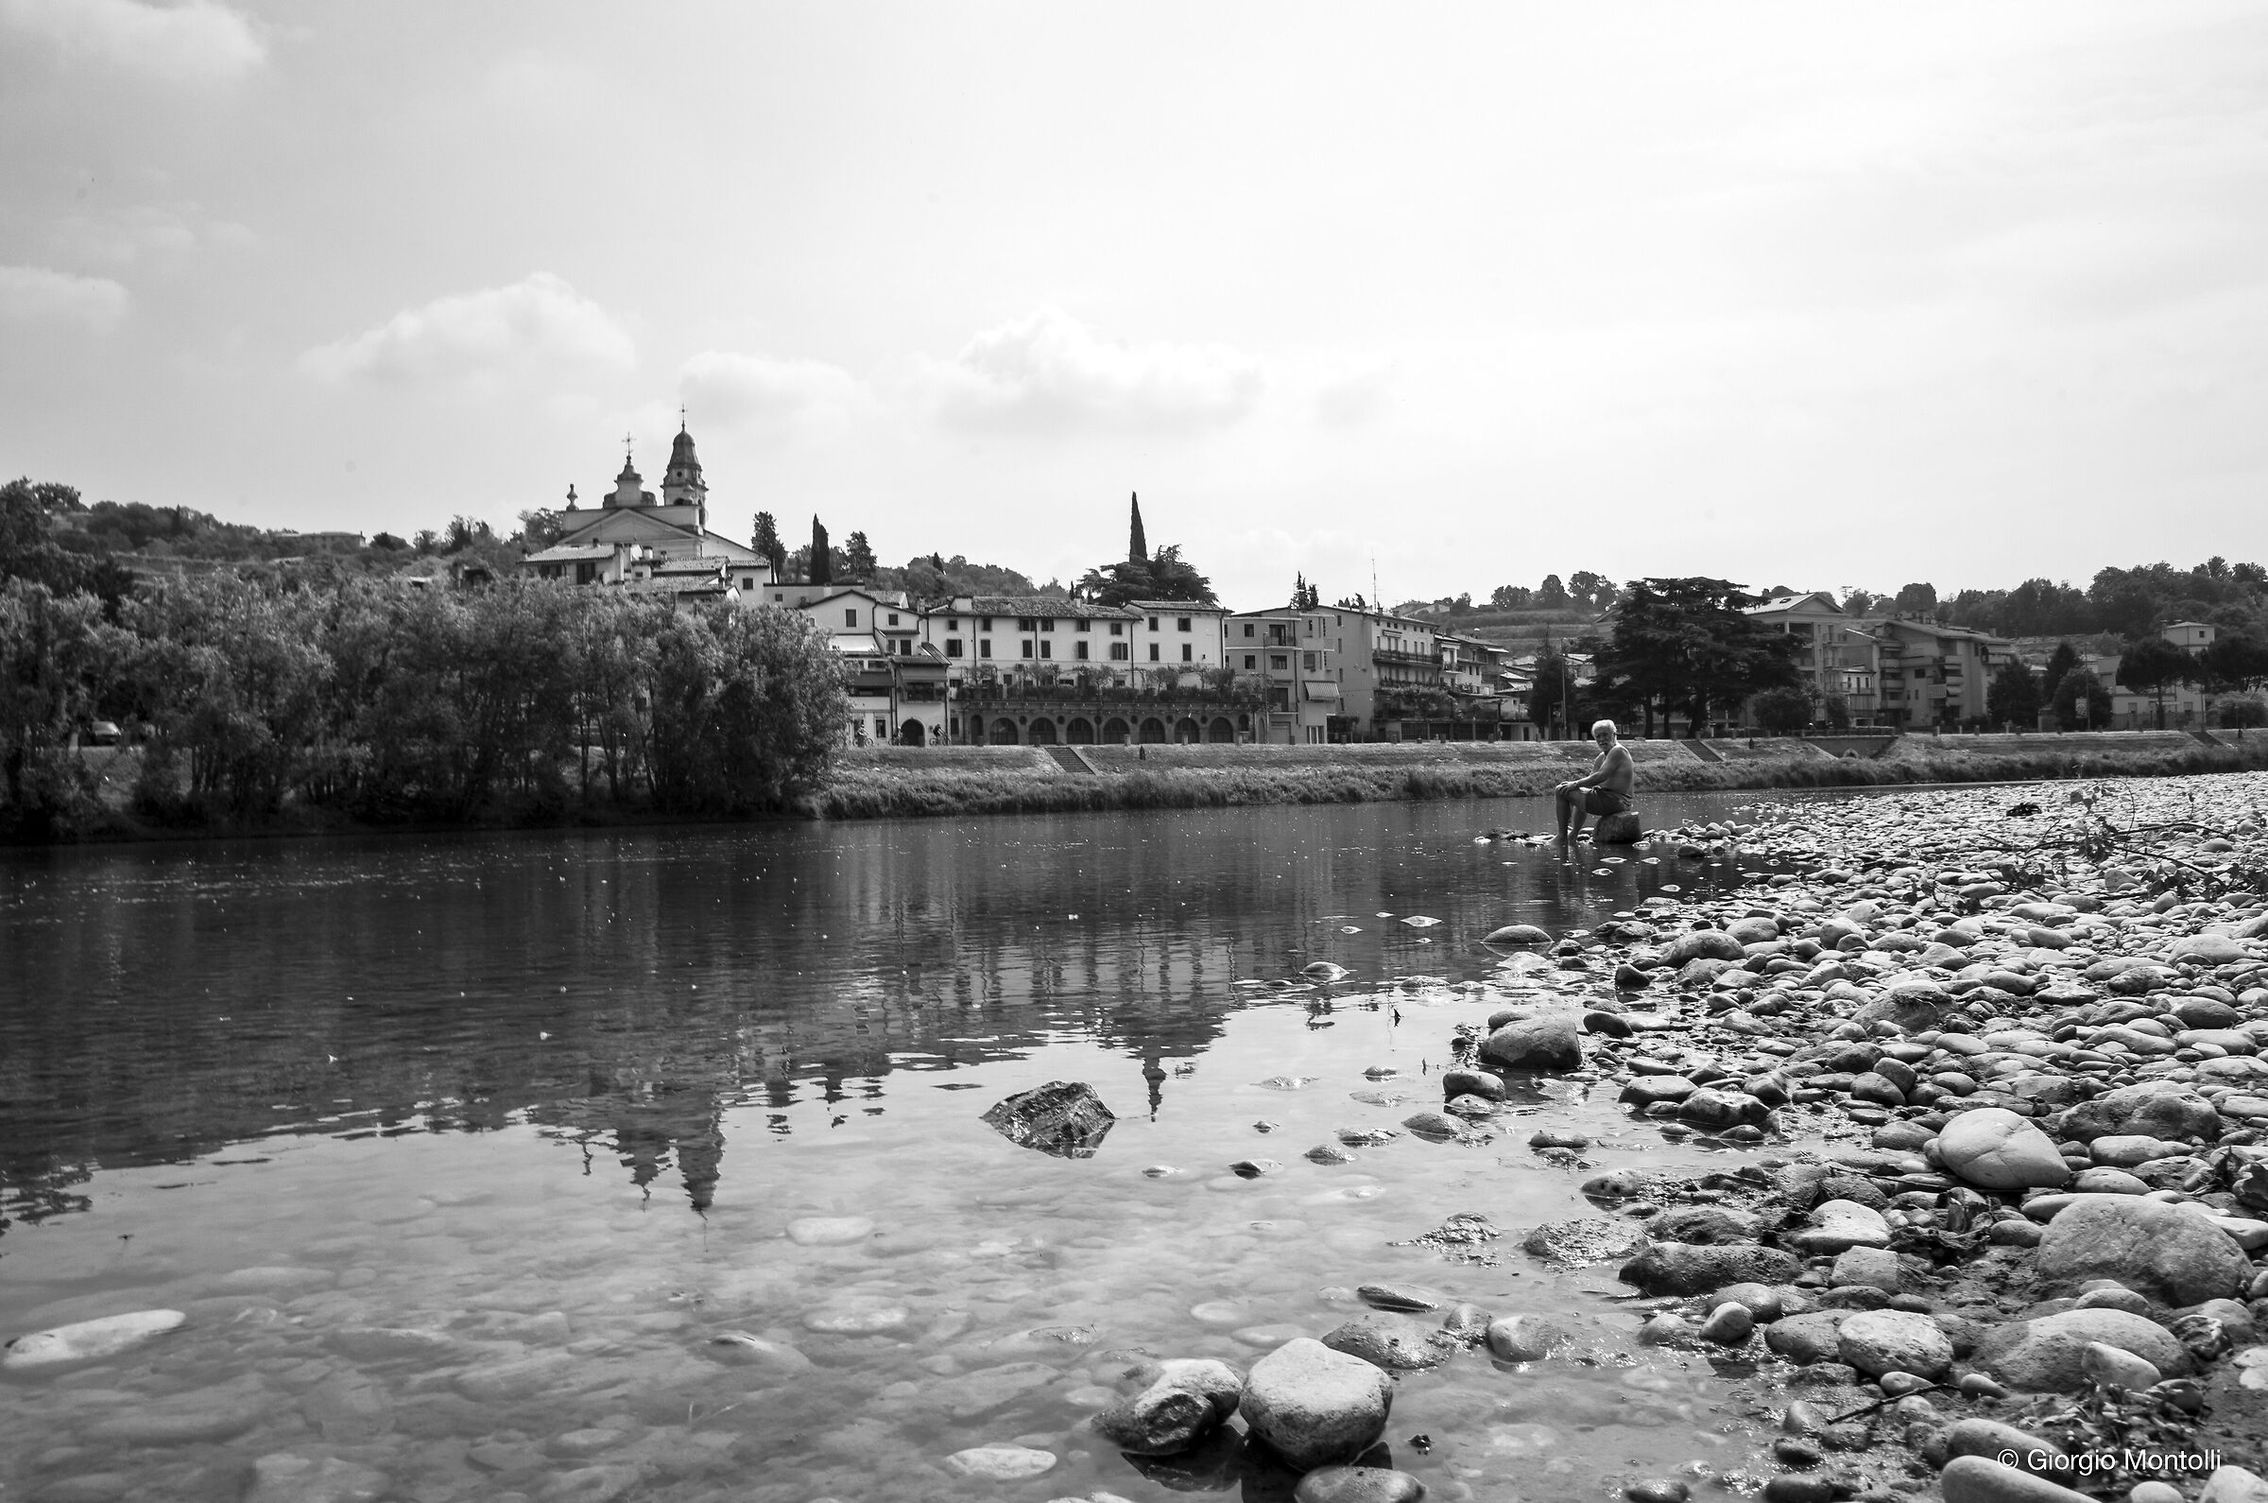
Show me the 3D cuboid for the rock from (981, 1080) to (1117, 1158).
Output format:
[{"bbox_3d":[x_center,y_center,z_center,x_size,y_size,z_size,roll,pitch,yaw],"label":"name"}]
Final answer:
[{"bbox_3d":[-0.117,0.515,2.440,0.190,0.100,0.160,-2,-2,-3],"label":"rock"}]

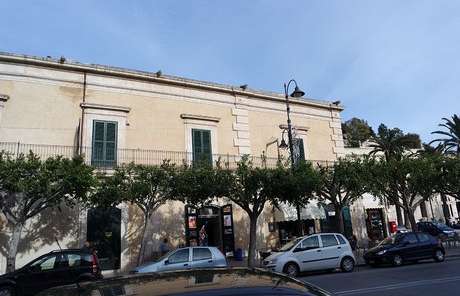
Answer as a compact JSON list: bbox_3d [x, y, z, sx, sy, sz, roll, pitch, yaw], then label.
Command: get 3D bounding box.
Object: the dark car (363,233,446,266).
[{"bbox_3d":[8.153,4.663,14.473,3.830,1.430,1.660,1,-13,-16],"label":"dark car"}]

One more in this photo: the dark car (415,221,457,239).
[{"bbox_3d":[20.200,8.150,30.400,1.700,1.480,3.950,0,-13,-13],"label":"dark car"}]

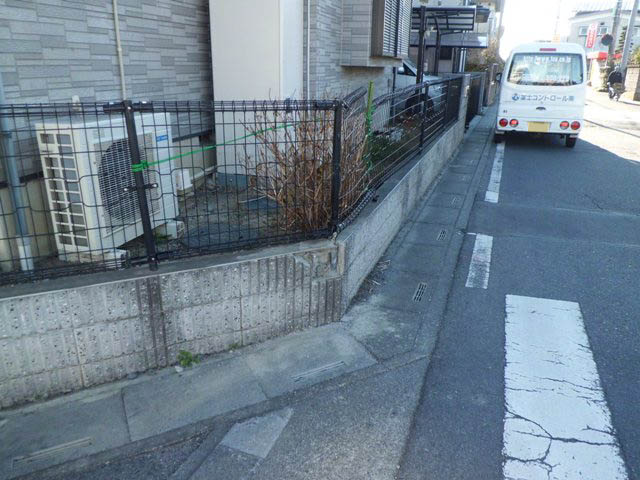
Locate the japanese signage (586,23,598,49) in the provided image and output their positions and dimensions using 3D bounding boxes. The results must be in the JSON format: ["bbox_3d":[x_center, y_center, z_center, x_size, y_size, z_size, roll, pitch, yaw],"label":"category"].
[{"bbox_3d":[19.840,-14.890,35.000,0.580,1.750,0.050,9,22,23],"label":"japanese signage"}]

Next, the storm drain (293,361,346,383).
[{"bbox_3d":[-0.002,0.668,2.417,0.290,0.025,0.045,-11,23,-20],"label":"storm drain"}]

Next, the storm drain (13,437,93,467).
[{"bbox_3d":[-1.104,0.887,1.992,0.295,0.025,0.046,-11,23,-20],"label":"storm drain"}]

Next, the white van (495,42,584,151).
[{"bbox_3d":[4.350,-2.969,9.537,1.475,1.830,3.395,8,22,19],"label":"white van"}]

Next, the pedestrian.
[{"bbox_3d":[13.030,-6.900,21.200,0.600,1.520,0.420,9,22,22],"label":"pedestrian"}]

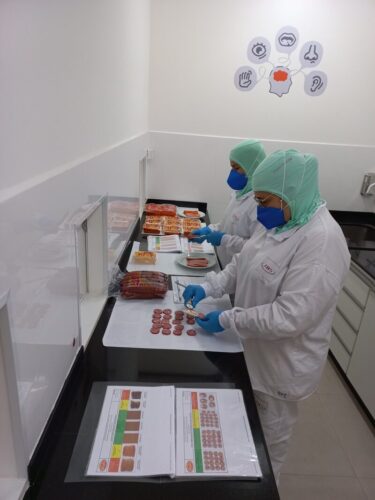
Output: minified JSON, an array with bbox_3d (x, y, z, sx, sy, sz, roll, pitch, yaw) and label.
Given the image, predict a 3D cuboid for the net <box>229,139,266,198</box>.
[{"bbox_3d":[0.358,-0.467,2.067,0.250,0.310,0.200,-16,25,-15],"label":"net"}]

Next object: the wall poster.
[{"bbox_3d":[0.772,-1.508,2.902,0.755,0.510,0.010,3,20,-1],"label":"wall poster"}]

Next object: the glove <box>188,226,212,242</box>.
[{"bbox_3d":[0.085,-0.102,2.369,0.150,0.080,0.090,-2,21,-15],"label":"glove"}]

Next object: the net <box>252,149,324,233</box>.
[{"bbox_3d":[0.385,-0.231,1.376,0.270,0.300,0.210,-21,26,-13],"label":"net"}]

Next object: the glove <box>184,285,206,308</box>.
[{"bbox_3d":[0.030,0.200,1.572,0.110,0.080,0.085,-16,24,-9],"label":"glove"}]

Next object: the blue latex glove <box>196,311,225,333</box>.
[{"bbox_3d":[0.092,0.287,1.449,0.115,0.070,0.085,0,21,-11],"label":"blue latex glove"}]

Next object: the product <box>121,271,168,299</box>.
[{"bbox_3d":[-0.207,0.169,1.768,0.215,0.065,0.155,3,20,-1],"label":"product"}]

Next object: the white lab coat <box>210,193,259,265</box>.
[{"bbox_3d":[0.362,-0.059,2.271,0.480,0.800,0.500,-3,21,-18],"label":"white lab coat"}]

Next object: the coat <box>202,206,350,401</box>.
[{"bbox_3d":[0.379,0.194,1.532,0.500,0.820,0.520,-6,22,-25],"label":"coat"}]

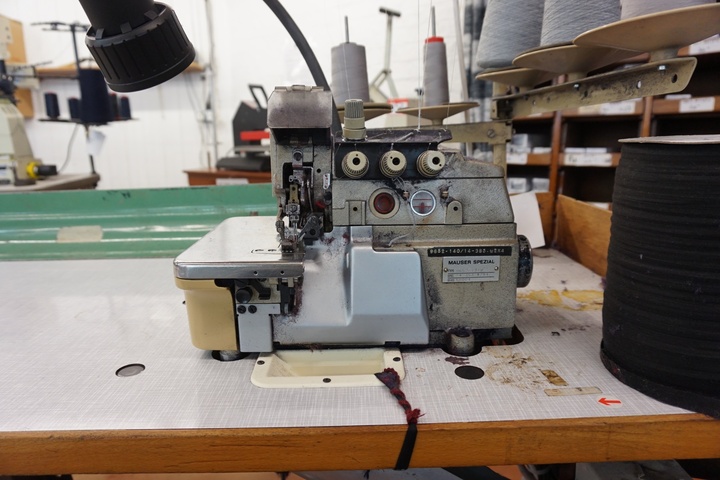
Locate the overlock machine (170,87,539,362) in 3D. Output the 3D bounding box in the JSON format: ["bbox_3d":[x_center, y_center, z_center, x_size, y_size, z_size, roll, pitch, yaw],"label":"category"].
[{"bbox_3d":[0.019,-0.042,0.573,0.385,0.265,0.245,-1,13,1],"label":"overlock machine"}]

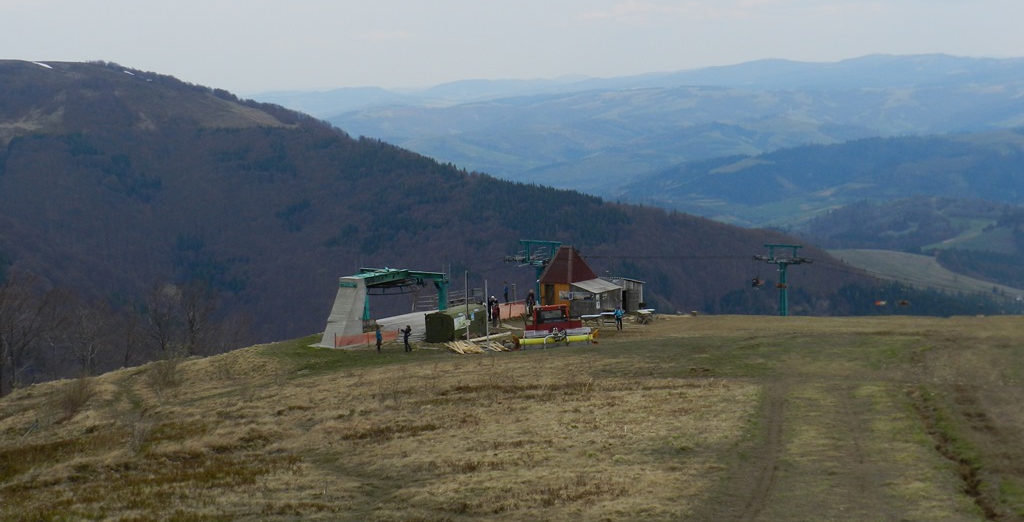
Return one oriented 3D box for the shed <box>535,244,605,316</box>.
[{"bbox_3d":[4.248,1.205,118.133,3.150,5.200,3.800,3,9,37],"label":"shed"}]

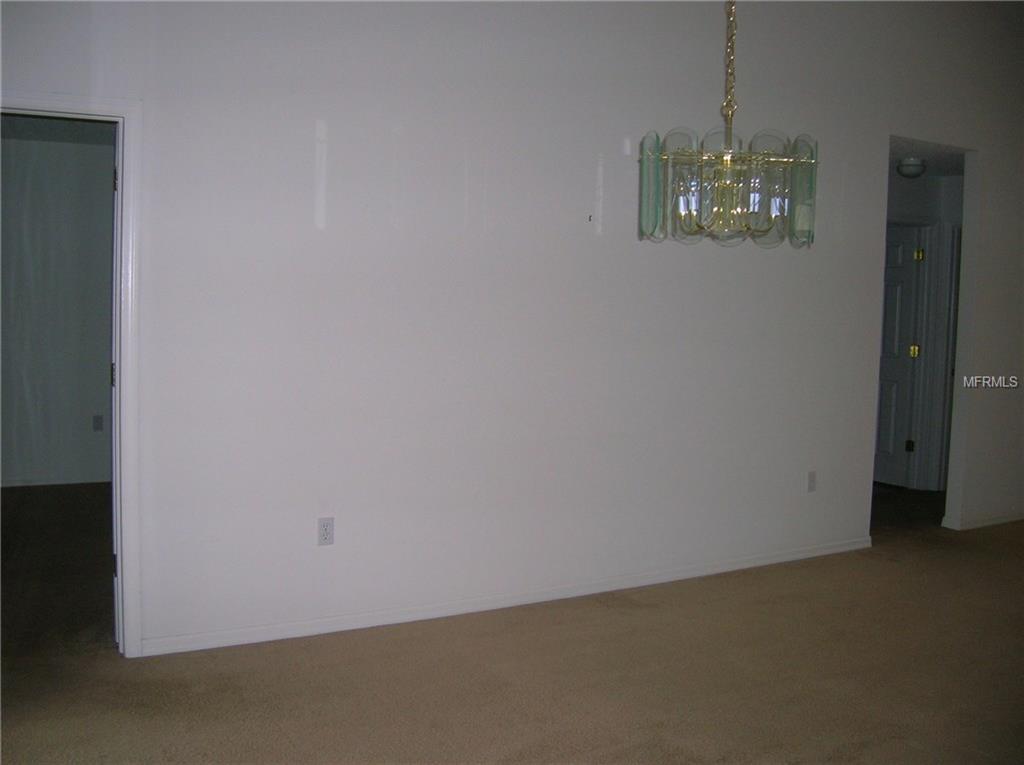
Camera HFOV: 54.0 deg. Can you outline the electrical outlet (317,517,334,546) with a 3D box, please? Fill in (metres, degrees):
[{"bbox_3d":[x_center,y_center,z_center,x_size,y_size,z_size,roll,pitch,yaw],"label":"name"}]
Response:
[{"bbox_3d":[-0.764,0.614,4.135,0.071,0.115,0.013,-1,5,-31],"label":"electrical outlet"}]

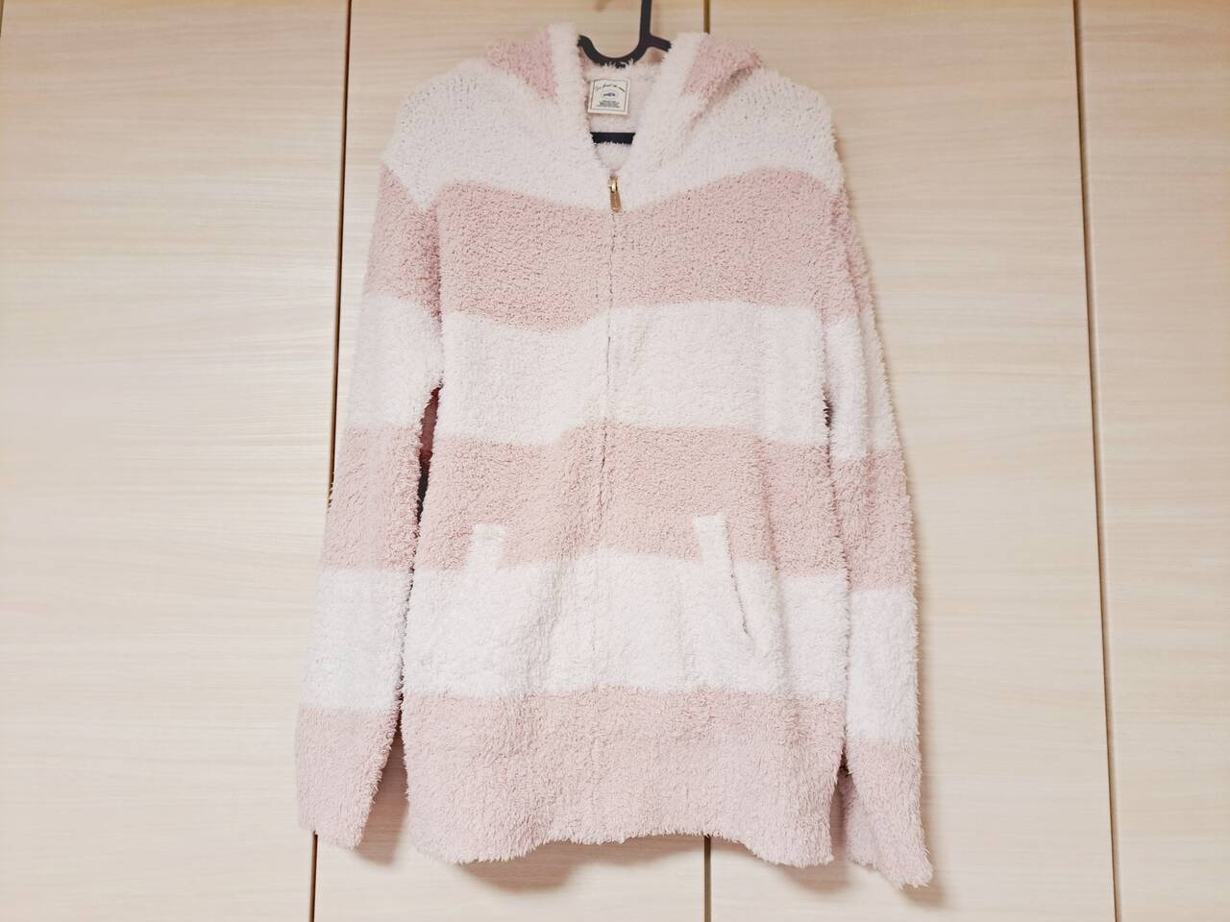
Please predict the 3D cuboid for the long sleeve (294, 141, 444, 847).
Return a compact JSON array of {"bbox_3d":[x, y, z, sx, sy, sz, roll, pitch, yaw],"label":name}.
[{"bbox_3d":[-0.216,0.019,0.765,0.106,0.615,0.080,0,-6,2],"label":"long sleeve"}]

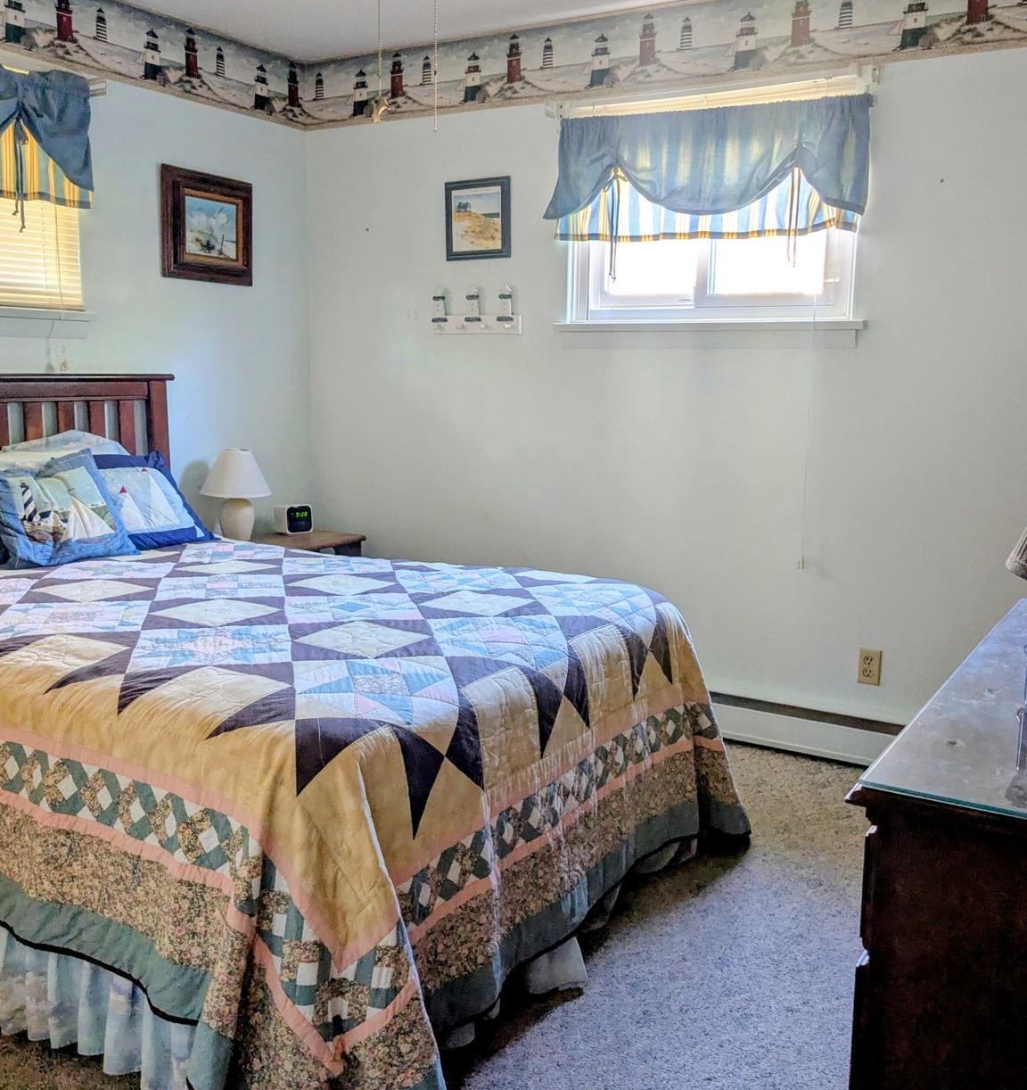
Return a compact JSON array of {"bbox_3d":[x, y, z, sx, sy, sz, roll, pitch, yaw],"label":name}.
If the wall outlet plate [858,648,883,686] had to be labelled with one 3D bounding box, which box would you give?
[{"bbox_3d":[1.131,0.386,3.385,0.070,0.114,0.007,7,12,29],"label":"wall outlet plate"}]

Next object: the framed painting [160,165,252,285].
[{"bbox_3d":[-1.073,-1.116,3.769,0.036,0.367,0.395,7,12,29],"label":"framed painting"}]

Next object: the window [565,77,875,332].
[{"bbox_3d":[0.608,-1.067,3.438,1.020,0.735,0.110,7,12,29],"label":"window"}]

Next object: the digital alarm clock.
[{"bbox_3d":[-0.851,-0.104,4.148,0.104,0.107,0.100,-8,14,-41],"label":"digital alarm clock"}]

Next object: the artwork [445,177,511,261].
[{"bbox_3d":[-0.126,-1.167,3.834,0.261,0.275,0.022,7,12,29],"label":"artwork"}]

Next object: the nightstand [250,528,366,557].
[{"bbox_3d":[-0.869,0.278,3.984,0.410,0.587,0.510,7,12,29],"label":"nightstand"}]

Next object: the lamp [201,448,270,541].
[{"bbox_3d":[-0.986,-0.165,3.782,0.252,0.355,0.252,1,10,0],"label":"lamp"}]

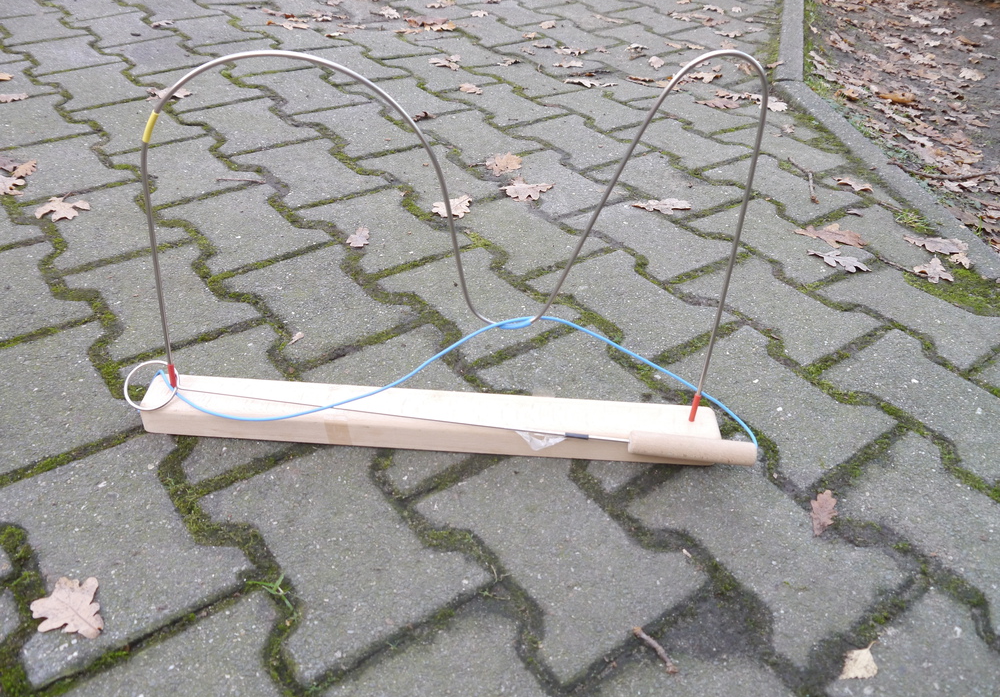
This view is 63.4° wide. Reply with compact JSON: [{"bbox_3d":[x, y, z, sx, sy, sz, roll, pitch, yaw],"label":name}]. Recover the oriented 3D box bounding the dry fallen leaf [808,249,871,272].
[{"bbox_3d":[0.432,-0.113,1.029,0.080,0.012,0.045,21,39,21],"label":"dry fallen leaf"}]

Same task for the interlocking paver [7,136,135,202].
[{"bbox_3d":[-0.611,-0.223,1.143,0.160,0.070,0.195,-23,44,-32],"label":"interlocking paver"}]

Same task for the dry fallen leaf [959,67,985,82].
[{"bbox_3d":[0.996,-0.577,1.703,0.064,0.016,0.072,15,38,14],"label":"dry fallen leaf"}]

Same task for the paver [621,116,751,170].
[{"bbox_3d":[0.297,-0.310,1.352,0.160,0.070,0.195,-24,45,-32],"label":"paver"}]

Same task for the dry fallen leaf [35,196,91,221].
[{"bbox_3d":[-0.541,-0.174,1.010,0.058,0.015,0.067,3,36,-2],"label":"dry fallen leaf"}]

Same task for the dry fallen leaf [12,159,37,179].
[{"bbox_3d":[-0.637,-0.242,1.089,0.030,0.015,0.052,8,37,5],"label":"dry fallen leaf"}]

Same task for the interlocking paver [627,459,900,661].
[{"bbox_3d":[0.211,0.179,0.674,0.154,0.070,0.193,-22,44,-31],"label":"interlocking paver"}]

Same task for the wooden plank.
[{"bbox_3d":[-0.057,0.064,0.726,0.506,0.025,0.051,3,36,-2],"label":"wooden plank"}]

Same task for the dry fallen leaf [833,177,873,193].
[{"bbox_3d":[0.534,-0.248,1.220,0.064,0.014,0.036,25,41,26],"label":"dry fallen leaf"}]

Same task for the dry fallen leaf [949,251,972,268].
[{"bbox_3d":[0.603,-0.115,1.052,0.042,0.012,0.026,-26,46,-35],"label":"dry fallen leaf"}]

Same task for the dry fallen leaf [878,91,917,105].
[{"bbox_3d":[0.791,-0.498,1.614,0.088,0.022,0.060,5,36,0],"label":"dry fallen leaf"}]

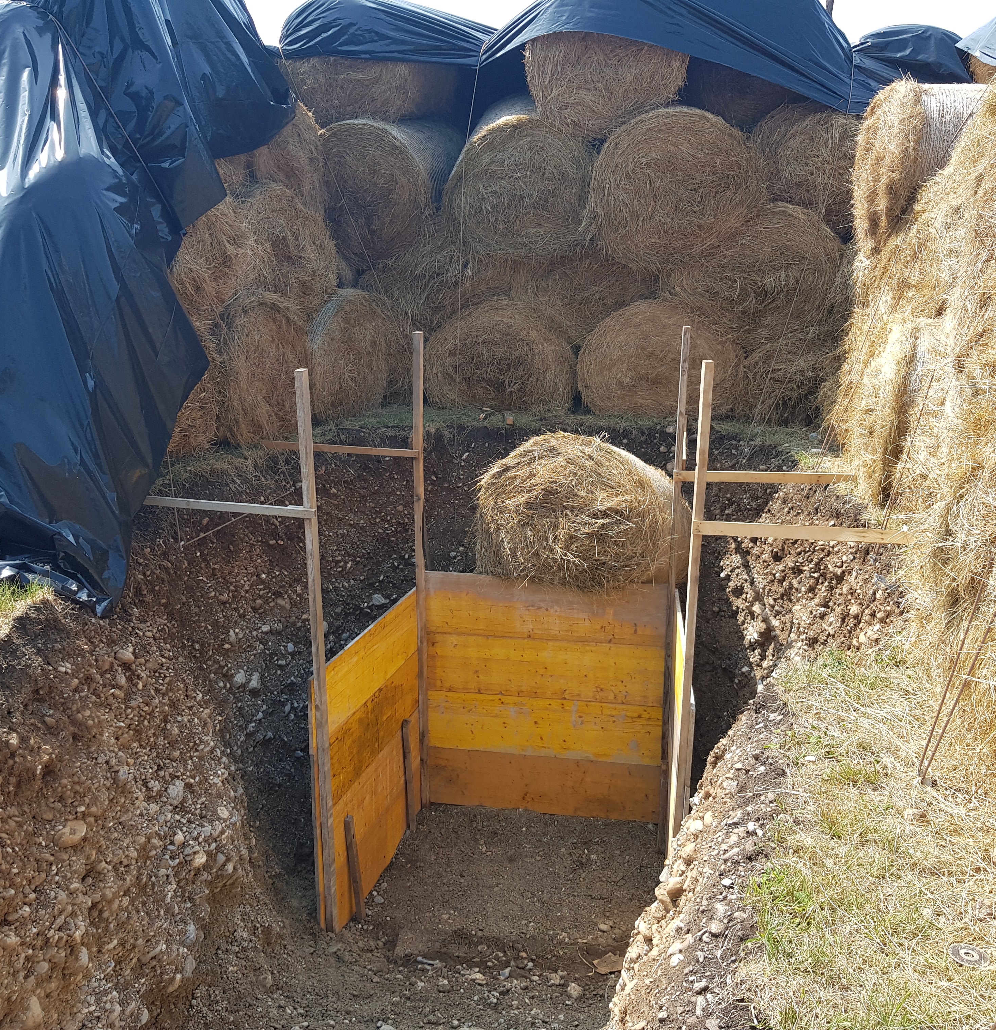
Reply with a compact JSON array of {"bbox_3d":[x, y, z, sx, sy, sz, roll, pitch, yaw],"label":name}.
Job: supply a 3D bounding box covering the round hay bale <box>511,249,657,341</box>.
[{"bbox_3d":[0.845,-2.190,9.392,1.378,1.110,1.200,3,17,10],"label":"round hay bale"}]

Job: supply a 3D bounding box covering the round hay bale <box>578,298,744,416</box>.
[{"bbox_3d":[1.486,-1.530,9.360,1.401,1.047,1.200,3,17,10],"label":"round hay bale"}]

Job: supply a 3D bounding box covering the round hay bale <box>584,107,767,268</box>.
[{"bbox_3d":[1.546,-2.819,8.970,1.440,1.258,1.200,3,17,10],"label":"round hay bale"}]

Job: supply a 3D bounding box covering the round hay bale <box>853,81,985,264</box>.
[{"bbox_3d":[3.155,-2.285,6.880,1.250,1.220,1.300,5,17,13],"label":"round hay bale"}]

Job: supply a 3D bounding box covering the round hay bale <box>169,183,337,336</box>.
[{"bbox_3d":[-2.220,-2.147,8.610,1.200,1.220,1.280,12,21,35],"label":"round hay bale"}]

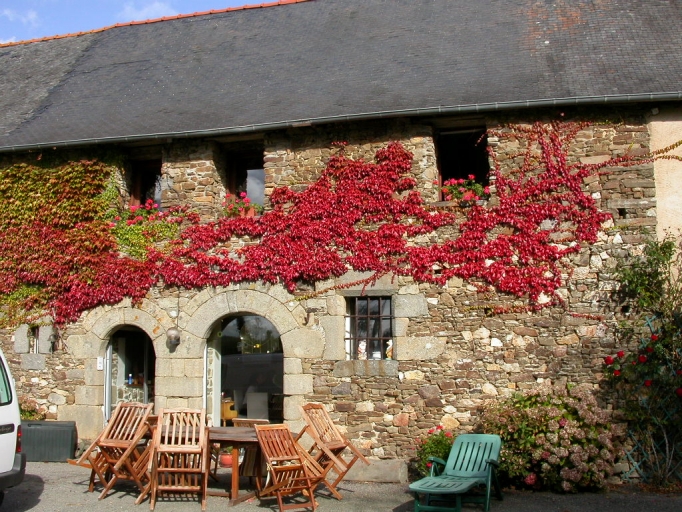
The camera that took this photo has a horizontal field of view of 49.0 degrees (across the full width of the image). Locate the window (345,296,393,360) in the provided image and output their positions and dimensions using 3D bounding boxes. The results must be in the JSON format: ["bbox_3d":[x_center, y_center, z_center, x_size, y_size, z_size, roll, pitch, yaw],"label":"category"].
[{"bbox_3d":[0.429,1.082,11.172,0.723,0.944,0.200,-2,-8,15],"label":"window"}]

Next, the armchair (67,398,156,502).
[{"bbox_3d":[-2.600,2.266,8.755,0.580,1.070,0.680,-6,-10,38],"label":"armchair"}]

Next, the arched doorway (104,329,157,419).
[{"bbox_3d":[-3.373,2.178,12.109,0.959,2.077,0.260,-2,-8,15],"label":"arched doorway"}]

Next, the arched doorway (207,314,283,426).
[{"bbox_3d":[-1.461,2.025,11.595,1.276,2.241,0.260,-2,-8,15],"label":"arched doorway"}]

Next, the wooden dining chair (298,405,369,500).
[{"bbox_3d":[-0.070,2.256,8.676,0.650,1.070,0.570,-5,-9,32],"label":"wooden dining chair"}]

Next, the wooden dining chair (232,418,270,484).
[{"bbox_3d":[-1.160,2.449,9.356,0.520,0.860,0.550,-2,-8,15],"label":"wooden dining chair"}]

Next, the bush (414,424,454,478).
[{"bbox_3d":[1.300,2.652,10.186,0.600,0.690,0.520,-2,-8,15],"label":"bush"}]

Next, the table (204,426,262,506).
[{"bbox_3d":[-1.380,2.394,8.506,1.600,0.740,1.150,-2,-8,15],"label":"table"}]

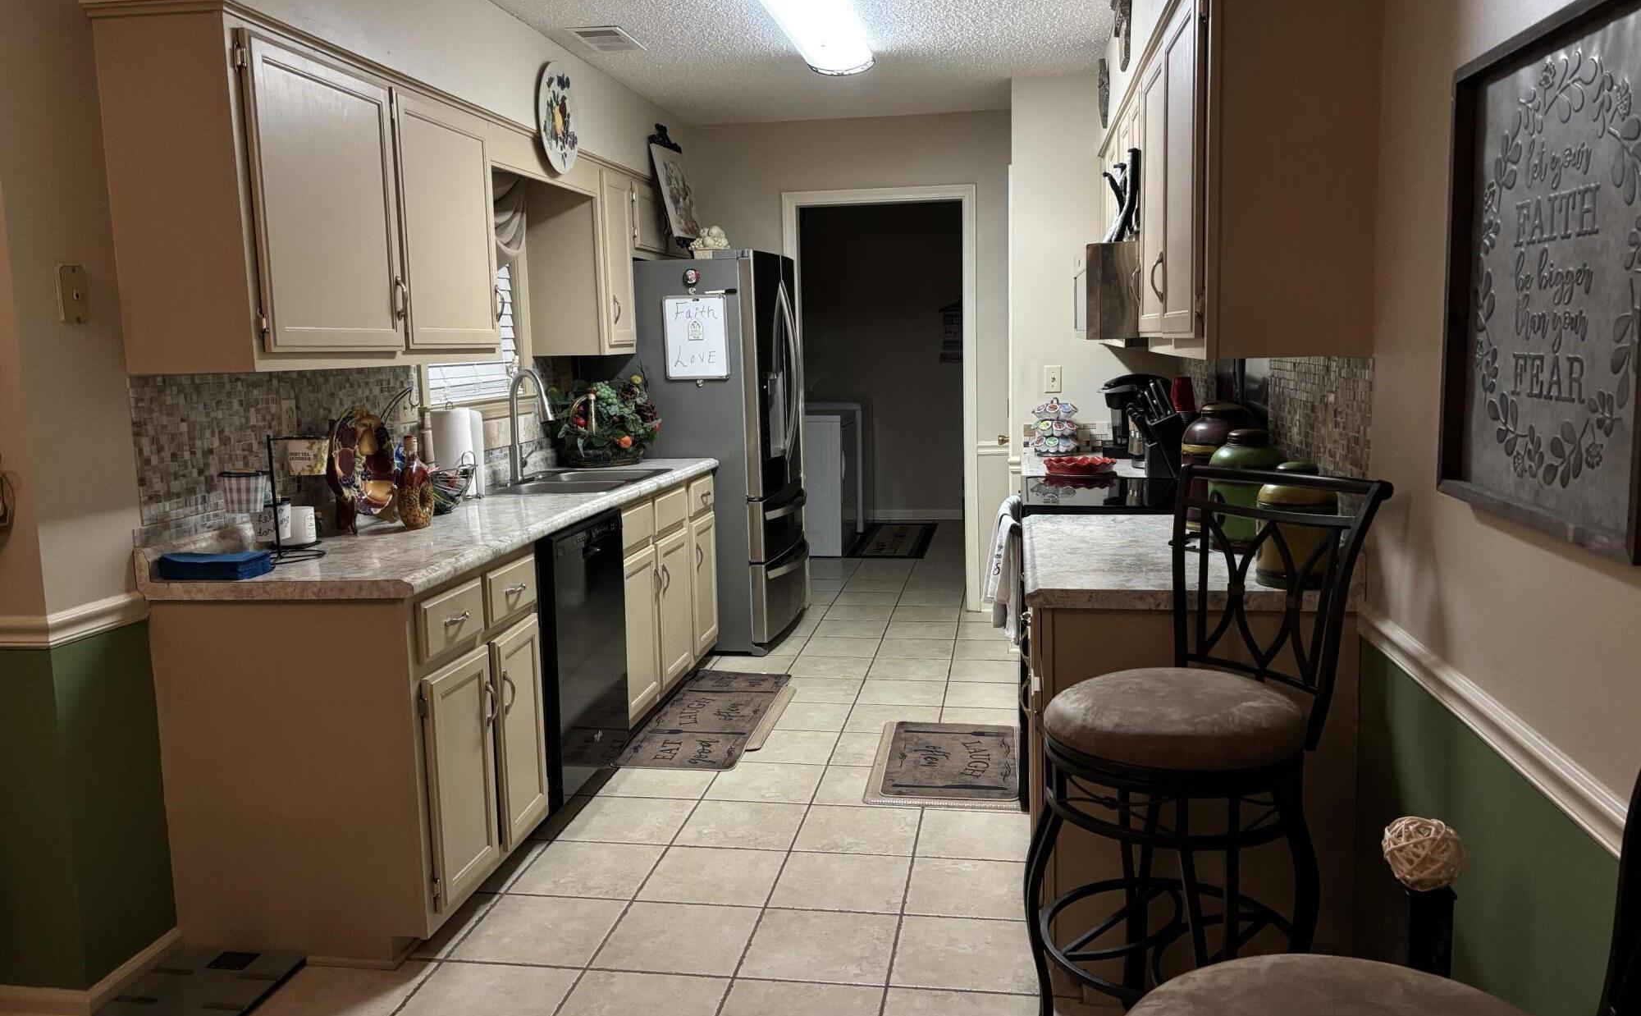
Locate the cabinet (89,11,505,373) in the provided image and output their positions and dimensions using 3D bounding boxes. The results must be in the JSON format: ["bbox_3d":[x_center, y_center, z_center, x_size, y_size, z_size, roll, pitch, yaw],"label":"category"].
[{"bbox_3d":[-1.286,-0.755,3.274,0.335,0.760,1.265,0,8,9],"label":"cabinet"}]

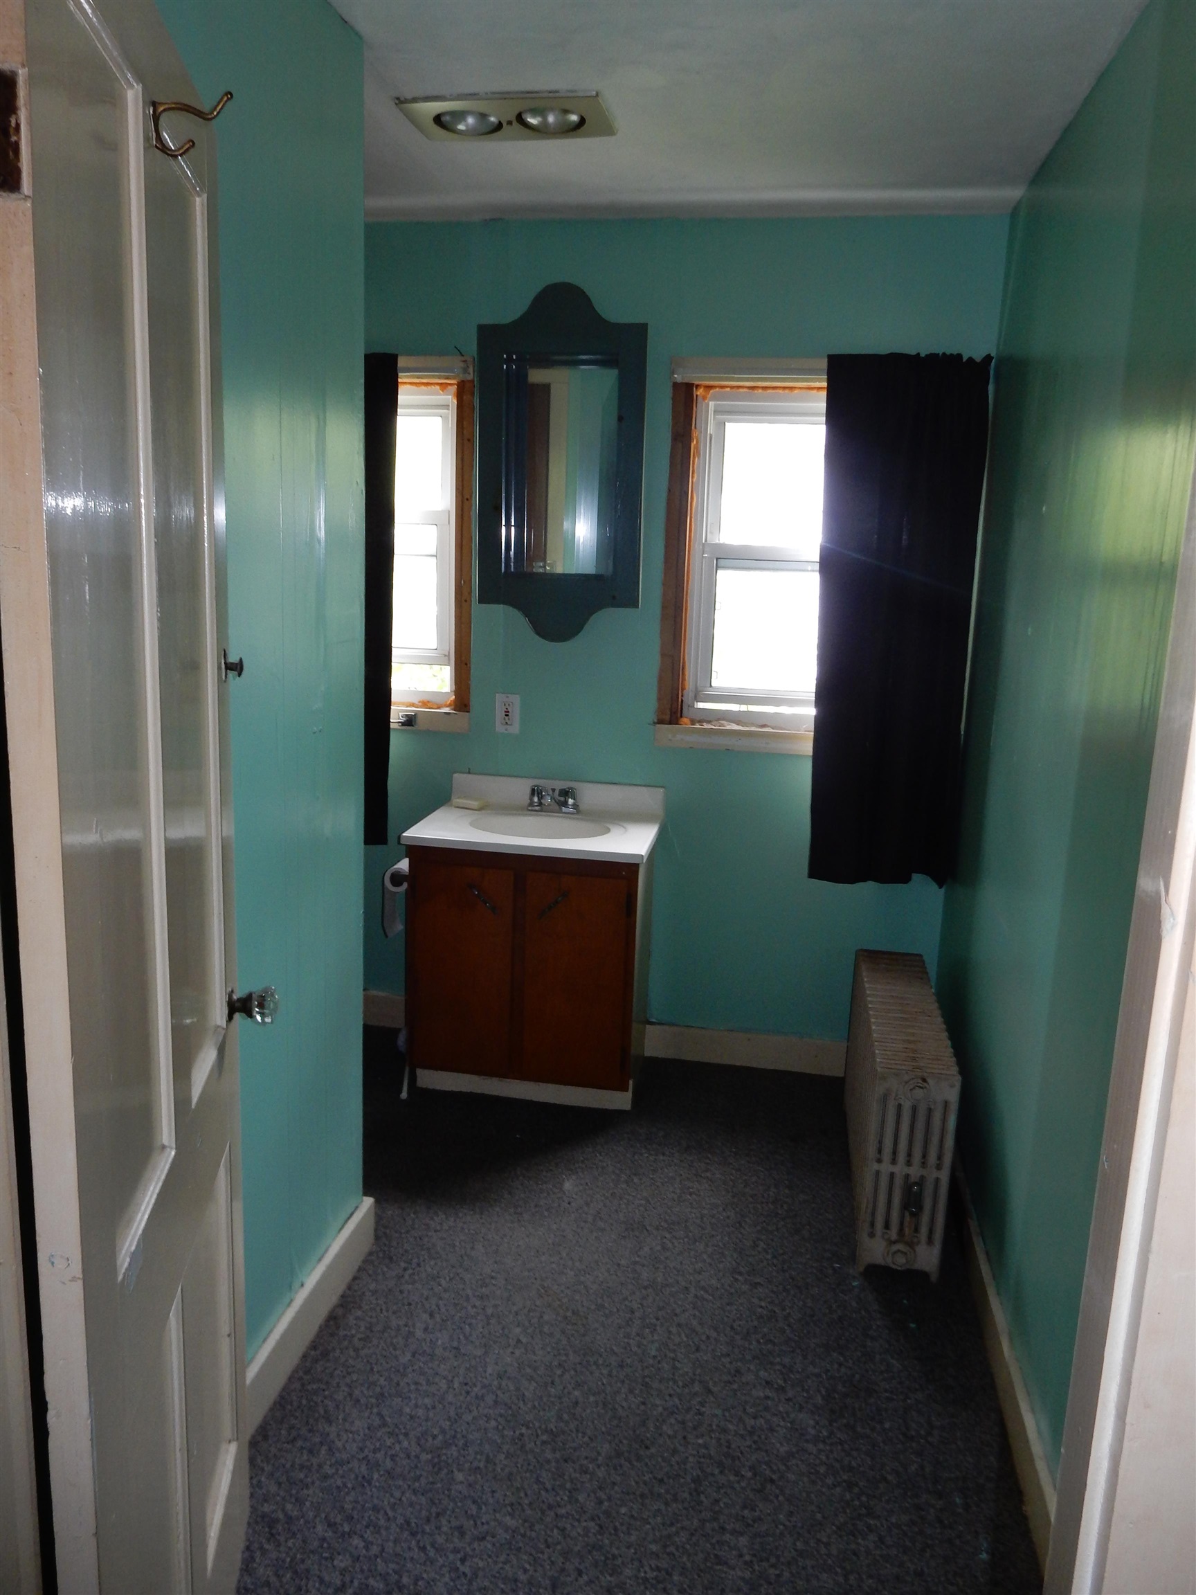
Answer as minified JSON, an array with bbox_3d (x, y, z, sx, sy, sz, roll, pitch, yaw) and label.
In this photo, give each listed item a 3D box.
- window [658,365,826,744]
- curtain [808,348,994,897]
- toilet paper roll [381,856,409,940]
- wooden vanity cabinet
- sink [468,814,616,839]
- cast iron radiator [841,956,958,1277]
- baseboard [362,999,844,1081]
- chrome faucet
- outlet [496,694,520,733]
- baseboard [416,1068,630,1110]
[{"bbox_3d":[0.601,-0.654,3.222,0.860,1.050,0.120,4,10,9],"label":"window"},{"bbox_3d":[0.791,-0.452,3.118,0.415,1.410,0.085,4,10,9],"label":"curtain"},{"bbox_3d":[-0.539,0.274,3.170,0.074,0.205,0.105,4,10,9],"label":"toilet paper roll"},{"bbox_3d":[-0.171,0.436,3.255,0.614,0.670,0.455,4,10,9],"label":"wooden vanity cabinet"},{"bbox_3d":[-0.164,0.133,3.201,0.400,0.120,0.290,4,10,9],"label":"sink"},{"bbox_3d":[0.700,0.708,2.739,0.164,0.453,0.810,4,10,9],"label":"cast iron radiator"},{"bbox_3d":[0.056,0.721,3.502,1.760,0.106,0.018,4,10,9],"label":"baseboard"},{"bbox_3d":[-0.132,0.007,3.308,0.155,0.084,0.110,4,10,9],"label":"chrome faucet"},{"bbox_3d":[-0.266,-0.245,3.396,0.071,0.114,0.010,4,10,9],"label":"outlet"},{"bbox_3d":[-0.203,0.780,3.158,0.603,0.089,0.018,4,10,9],"label":"baseboard"}]

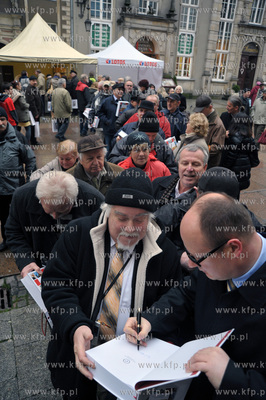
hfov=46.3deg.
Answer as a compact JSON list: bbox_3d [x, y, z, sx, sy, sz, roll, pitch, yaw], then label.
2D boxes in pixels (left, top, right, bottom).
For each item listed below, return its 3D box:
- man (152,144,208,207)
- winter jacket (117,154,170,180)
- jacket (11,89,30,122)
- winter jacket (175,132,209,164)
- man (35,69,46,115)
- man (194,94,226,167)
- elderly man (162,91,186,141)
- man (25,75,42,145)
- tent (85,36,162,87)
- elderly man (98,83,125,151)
[{"bbox_3d":[0.291,0.464,2.318,0.580,1.780,0.400,16,27,26],"label":"man"},{"bbox_3d":[0.047,-0.072,2.870,0.560,0.720,0.360,7,24,8],"label":"winter jacket"},{"bbox_3d":[-2.794,-2.366,7.740,0.370,0.800,0.460,-15,29,-33],"label":"jacket"},{"bbox_3d":[0.774,-0.527,4.076,0.360,0.700,0.470,17,28,30],"label":"winter jacket"},{"bbox_3d":[-3.657,-4.221,12.328,0.400,1.740,0.500,0,24,-6],"label":"man"},{"bbox_3d":[1.292,-0.860,5.353,0.410,1.760,0.520,14,27,24],"label":"man"},{"bbox_3d":[0.652,-0.975,5.551,0.580,1.780,0.380,14,27,24],"label":"elderly man"},{"bbox_3d":[-2.658,-2.377,8.314,0.400,1.760,0.500,0,24,-5],"label":"man"},{"bbox_3d":[-0.548,-6.139,15.103,3.000,3.240,3.000,-6,26,-19],"label":"tent"},{"bbox_3d":[-0.413,-1.599,6.794,0.600,1.800,0.420,-16,30,-35],"label":"elderly man"}]

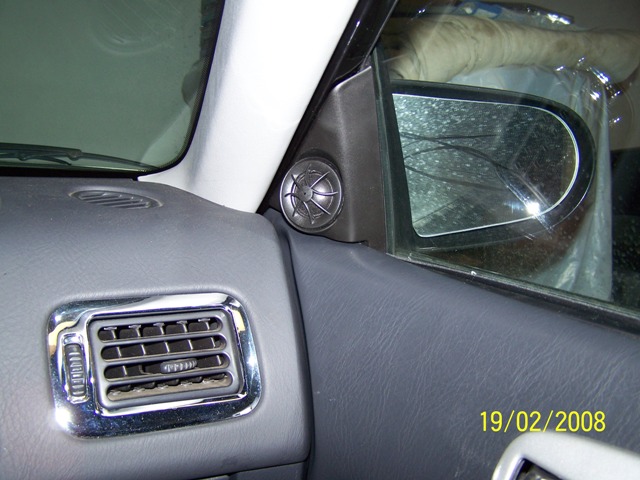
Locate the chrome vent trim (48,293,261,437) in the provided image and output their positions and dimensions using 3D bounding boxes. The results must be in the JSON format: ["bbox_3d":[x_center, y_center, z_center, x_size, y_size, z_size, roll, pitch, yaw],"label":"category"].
[{"bbox_3d":[-0.116,0.089,0.502,0.144,0.098,0.025,-1,-26,-27],"label":"chrome vent trim"}]

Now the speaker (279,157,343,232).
[{"bbox_3d":[-0.005,-0.037,0.571,0.059,0.059,0.024,6,3,31],"label":"speaker"}]

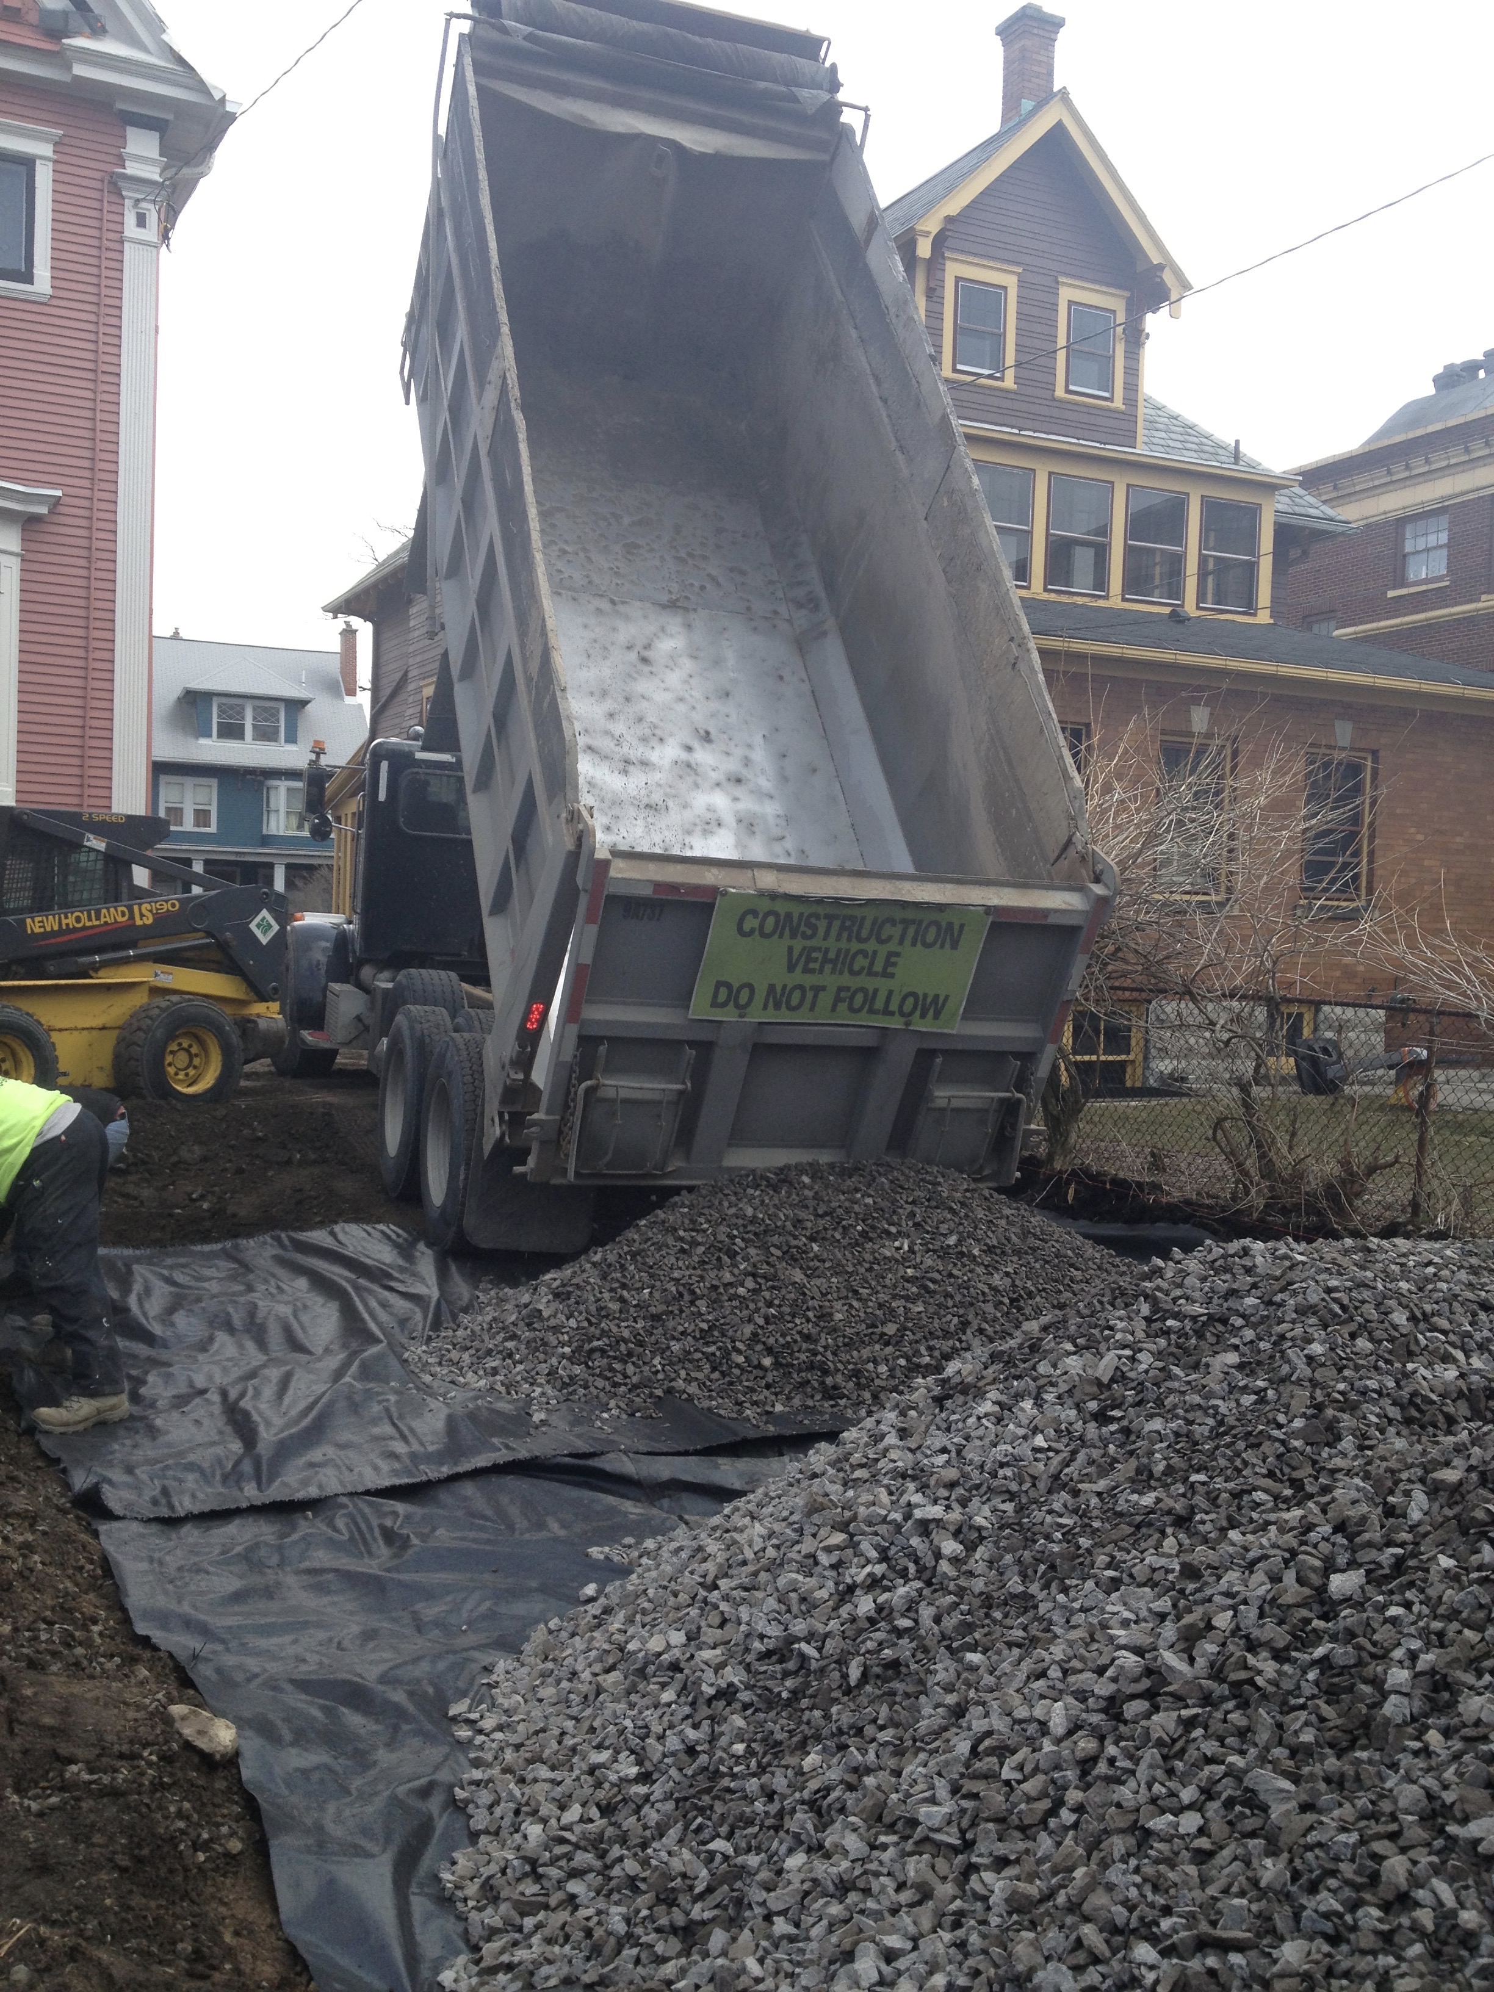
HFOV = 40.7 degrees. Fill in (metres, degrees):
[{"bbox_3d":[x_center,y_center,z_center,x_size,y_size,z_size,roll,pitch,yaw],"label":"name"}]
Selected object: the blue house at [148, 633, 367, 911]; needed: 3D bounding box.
[{"bbox_3d":[-15.990,-6.200,62.430,7.800,10.200,10.500,1,2,-28],"label":"blue house"}]

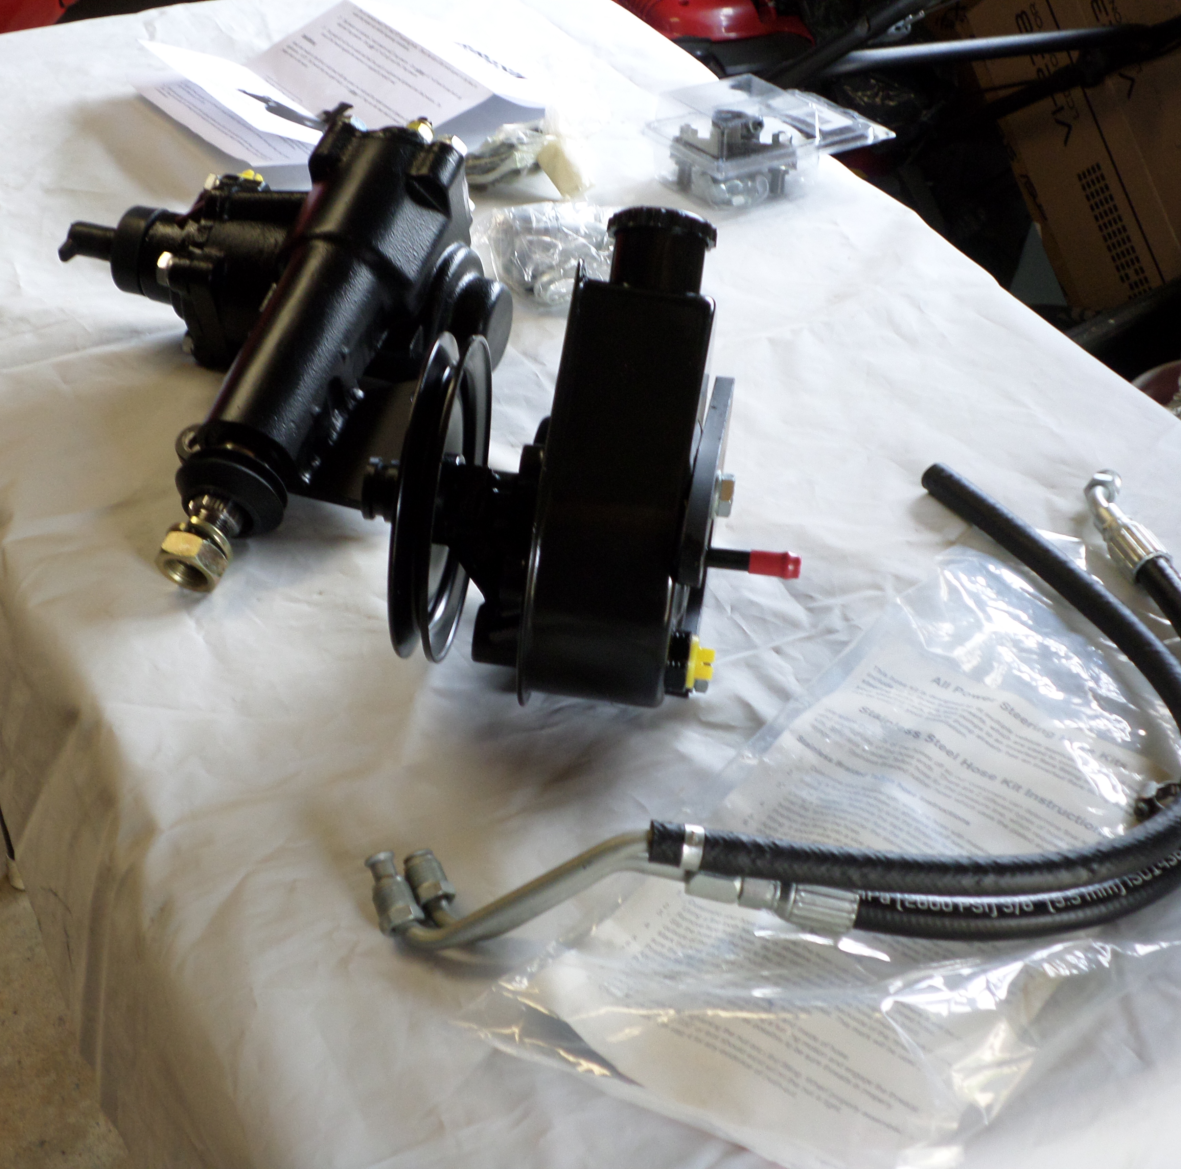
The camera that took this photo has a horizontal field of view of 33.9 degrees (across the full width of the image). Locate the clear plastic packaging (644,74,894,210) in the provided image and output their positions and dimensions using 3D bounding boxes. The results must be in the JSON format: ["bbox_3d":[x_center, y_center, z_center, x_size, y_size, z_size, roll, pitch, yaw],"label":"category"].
[{"bbox_3d":[0.145,-0.366,1.543,0.160,0.071,0.108,-16,37,-19],"label":"clear plastic packaging"}]

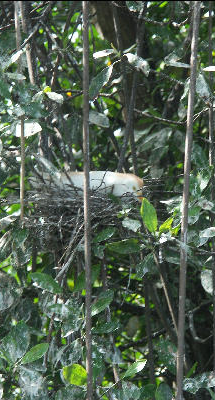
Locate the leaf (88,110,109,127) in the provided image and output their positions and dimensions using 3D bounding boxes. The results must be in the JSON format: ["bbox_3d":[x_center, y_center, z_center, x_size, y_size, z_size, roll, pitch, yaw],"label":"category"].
[{"bbox_3d":[-0.035,-0.255,9.600,0.091,0.049,0.030,20,-30,0],"label":"leaf"}]

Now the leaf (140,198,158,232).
[{"bbox_3d":[0.129,0.048,9.550,0.047,0.108,0.025,-17,-6,-2],"label":"leaf"}]

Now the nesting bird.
[{"bbox_3d":[-0.065,-0.040,9.750,0.370,0.125,0.150,-1,-5,12],"label":"nesting bird"}]

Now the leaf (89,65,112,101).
[{"bbox_3d":[-0.023,-0.383,10.000,0.051,0.130,0.022,26,-10,26],"label":"leaf"}]

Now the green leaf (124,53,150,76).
[{"bbox_3d":[0.100,-0.449,10.200,0.050,0.103,0.022,-36,-15,-42],"label":"green leaf"}]

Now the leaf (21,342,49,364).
[{"bbox_3d":[-0.226,0.481,9.600,0.100,0.048,0.025,-34,-14,-10],"label":"leaf"}]

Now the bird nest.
[{"bbox_3d":[-0.080,0.056,9.750,0.380,0.210,0.360,0,-5,0],"label":"bird nest"}]

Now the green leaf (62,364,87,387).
[{"bbox_3d":[-0.098,0.527,9.200,0.081,0.066,0.025,8,-15,0],"label":"green leaf"}]

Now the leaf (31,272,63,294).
[{"bbox_3d":[-0.194,0.272,10.000,0.122,0.051,0.022,33,-27,9],"label":"leaf"}]

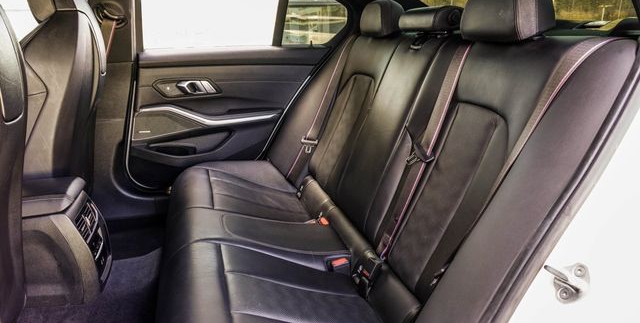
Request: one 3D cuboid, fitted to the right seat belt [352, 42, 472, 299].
[{"bbox_3d":[0.246,0.045,1.175,0.070,0.740,0.110,17,11,-21],"label":"right seat belt"}]

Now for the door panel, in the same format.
[{"bbox_3d":[-0.387,-0.195,1.924,0.930,0.630,0.130,-5,18,-16],"label":"door panel"}]

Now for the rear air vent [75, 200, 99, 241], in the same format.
[{"bbox_3d":[-0.640,0.166,1.191,0.035,0.085,0.135,-19,21,-11],"label":"rear air vent"}]

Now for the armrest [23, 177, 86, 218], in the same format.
[{"bbox_3d":[-0.801,0.091,1.128,0.290,0.070,0.210,-5,18,-16],"label":"armrest"}]

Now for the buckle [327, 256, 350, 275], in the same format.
[{"bbox_3d":[0.058,0.325,1.319,0.060,0.045,0.040,-5,18,-16],"label":"buckle"}]

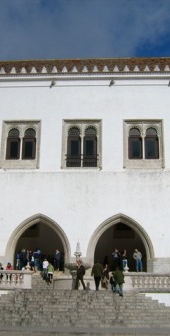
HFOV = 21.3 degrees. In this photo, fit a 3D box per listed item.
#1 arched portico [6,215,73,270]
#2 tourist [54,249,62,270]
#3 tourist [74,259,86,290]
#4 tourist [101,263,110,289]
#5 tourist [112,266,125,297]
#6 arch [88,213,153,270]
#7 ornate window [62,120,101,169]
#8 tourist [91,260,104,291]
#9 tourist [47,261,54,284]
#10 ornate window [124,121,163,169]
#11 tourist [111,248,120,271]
[{"bbox_3d":[-3.467,5.850,34.946,4.907,4.560,1.000,0,-16,4],"label":"arched portico"},{"bbox_3d":[-2.132,7.233,35.500,0.550,1.693,0.380,-4,-16,19],"label":"tourist"},{"bbox_3d":[-0.254,6.370,27.034,0.500,1.770,0.550,11,-18,-32],"label":"tourist"},{"bbox_3d":[1.352,7.177,29.836,0.500,1.620,0.420,-14,-21,43],"label":"tourist"},{"bbox_3d":[2.117,7.100,28.200,0.580,1.781,0.500,3,-15,-8],"label":"tourist"},{"bbox_3d":[2.803,5.952,35.850,5.164,4.513,1.000,0,-15,3],"label":"arch"},{"bbox_3d":[-0.222,-1.930,37.295,3.239,4.187,0.400,0,-15,4],"label":"ornate window"},{"bbox_3d":[0.755,6.461,27.159,0.600,1.740,0.420,0,-15,3],"label":"tourist"},{"bbox_3d":[-2.254,6.827,29.377,0.500,1.420,0.450,-1,-16,7],"label":"tourist"},{"bbox_3d":[4.716,-1.906,36.172,3.172,4.114,0.400,0,-16,4],"label":"ornate window"},{"bbox_3d":[2.417,7.235,35.365,0.560,1.740,0.420,0,-15,3],"label":"tourist"}]

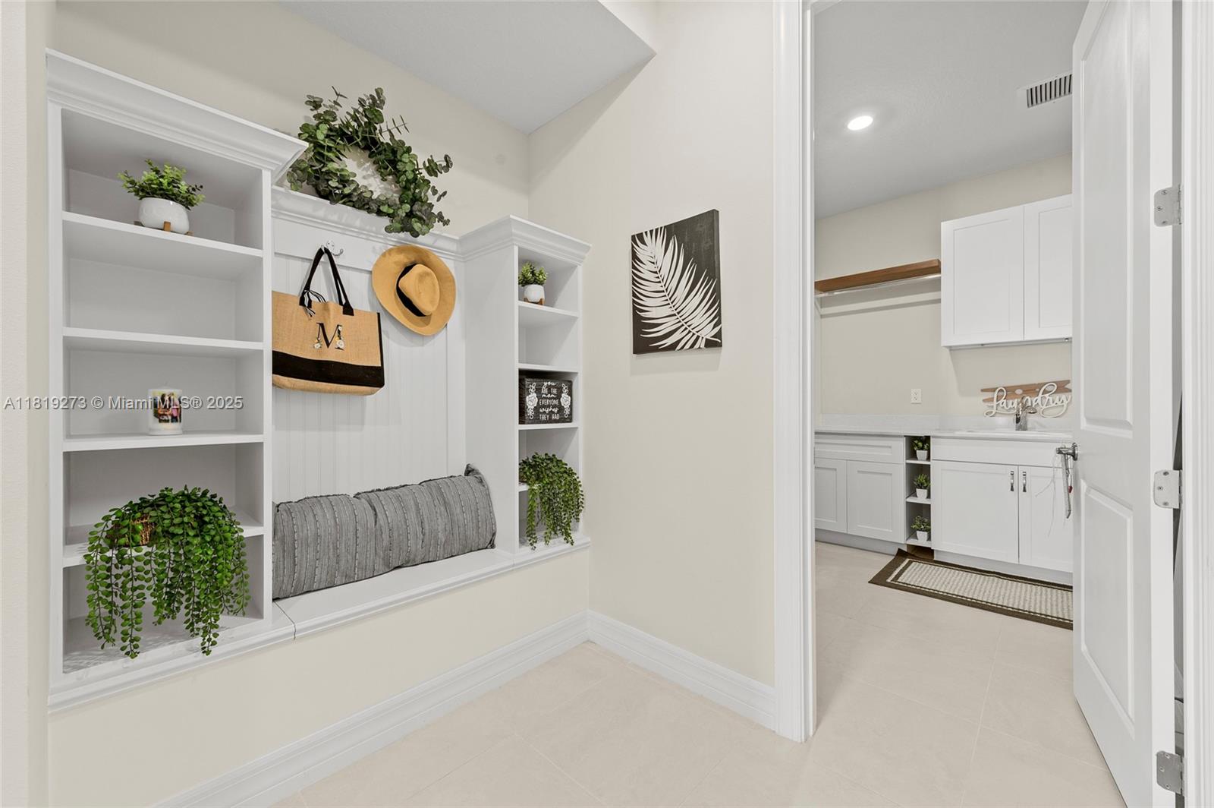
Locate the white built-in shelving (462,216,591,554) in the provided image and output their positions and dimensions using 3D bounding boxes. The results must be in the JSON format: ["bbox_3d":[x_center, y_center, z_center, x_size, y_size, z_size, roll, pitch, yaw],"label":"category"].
[{"bbox_3d":[-0.398,-0.059,2.167,0.505,1.347,0.470,0,0,43],"label":"white built-in shelving"}]

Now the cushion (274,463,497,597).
[{"bbox_3d":[-0.841,0.453,1.790,0.220,0.322,0.805,0,0,43],"label":"cushion"}]

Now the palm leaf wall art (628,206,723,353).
[{"bbox_3d":[0.263,-0.457,1.859,0.403,0.506,0.035,0,0,43],"label":"palm leaf wall art"}]

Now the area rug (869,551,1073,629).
[{"bbox_3d":[2.306,1.095,2.744,1.225,0.014,0.760,0,0,43],"label":"area rug"}]

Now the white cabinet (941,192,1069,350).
[{"bbox_3d":[2.887,-0.877,3.257,0.910,0.915,0.330,0,0,43],"label":"white cabinet"}]

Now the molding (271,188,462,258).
[{"bbox_3d":[-0.911,-0.690,1.852,0.080,0.087,0.780,0,0,43],"label":"molding"}]

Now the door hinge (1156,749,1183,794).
[{"bbox_3d":[1.330,0.869,1.113,0.045,0.091,0.012,0,0,35],"label":"door hinge"}]

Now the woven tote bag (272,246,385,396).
[{"bbox_3d":[-1.002,-0.304,1.661,0.150,0.538,0.385,0,0,43],"label":"woven tote bag"}]

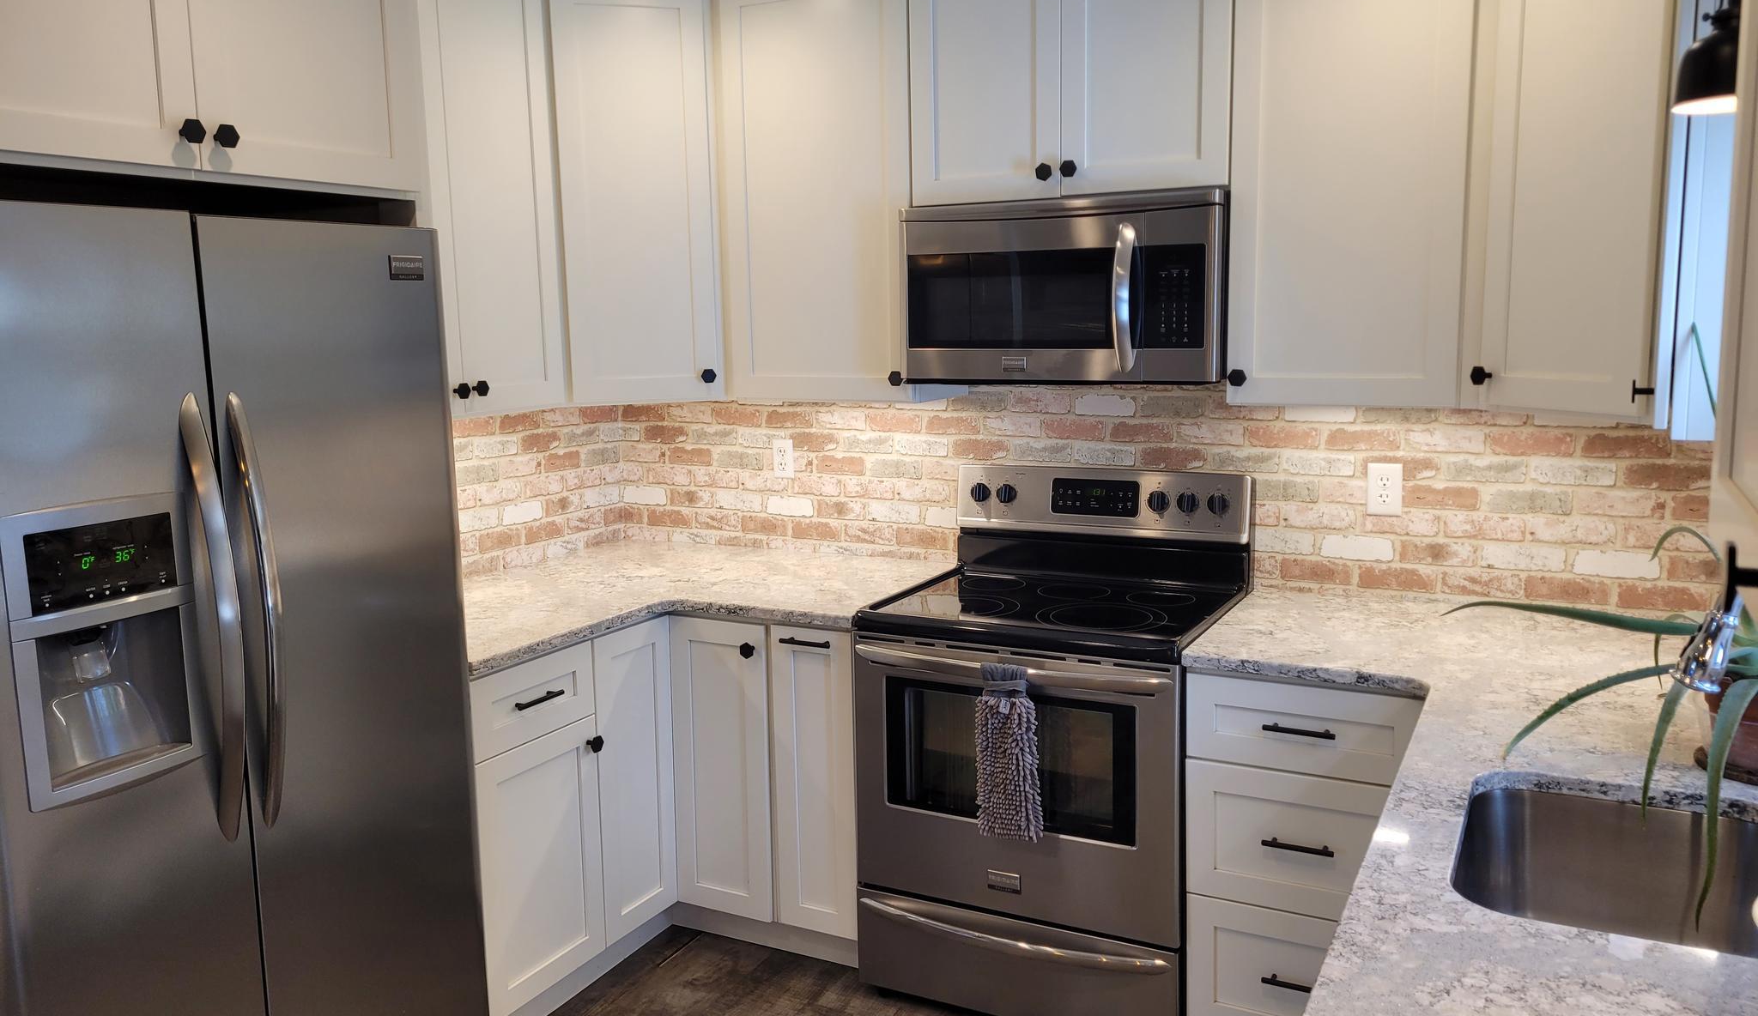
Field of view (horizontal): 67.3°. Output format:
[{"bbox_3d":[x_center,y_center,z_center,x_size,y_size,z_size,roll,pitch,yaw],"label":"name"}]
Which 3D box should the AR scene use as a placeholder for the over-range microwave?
[{"bbox_3d":[0.477,-0.507,3.118,0.760,0.406,0.425,3,9,28],"label":"over-range microwave"}]

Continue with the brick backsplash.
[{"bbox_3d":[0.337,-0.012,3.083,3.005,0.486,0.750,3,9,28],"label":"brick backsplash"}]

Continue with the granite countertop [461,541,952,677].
[{"bbox_3d":[-0.597,0.241,3.272,1.205,0.032,1.370,3,9,28],"label":"granite countertop"}]

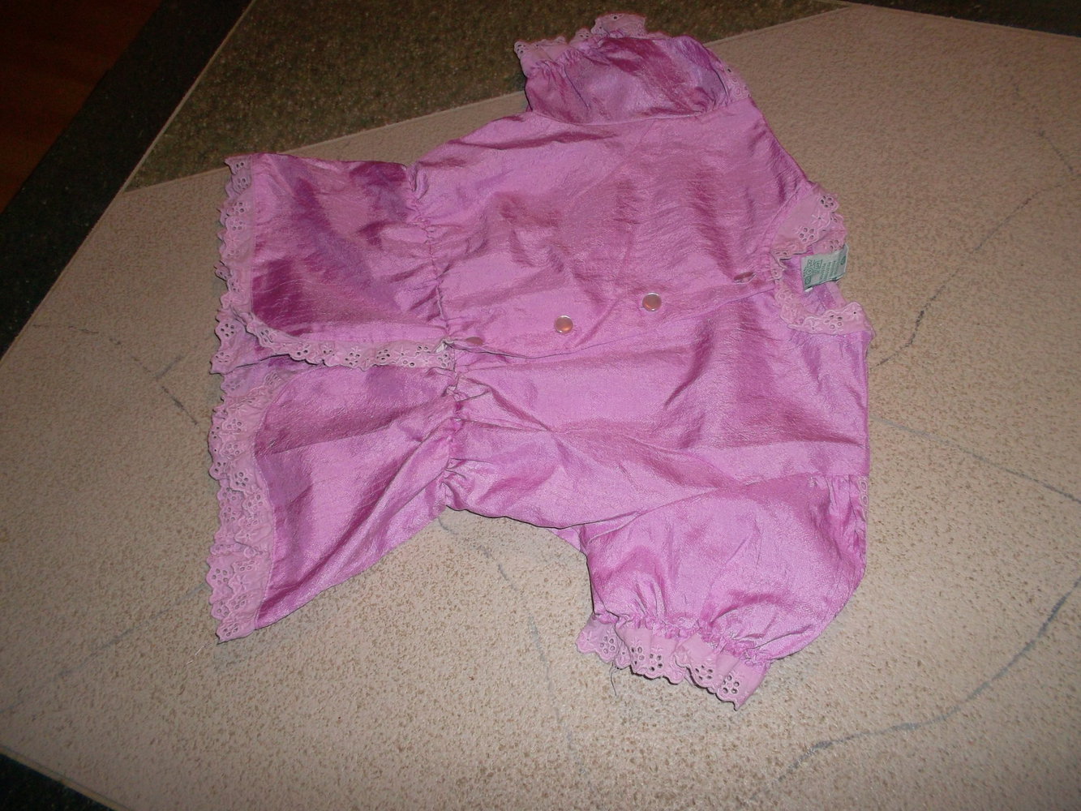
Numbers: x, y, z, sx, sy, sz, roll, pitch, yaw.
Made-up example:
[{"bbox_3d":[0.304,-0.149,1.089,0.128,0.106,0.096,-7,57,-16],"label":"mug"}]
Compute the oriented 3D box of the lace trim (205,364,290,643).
[{"bbox_3d":[-0.173,0.053,0.505,0.048,0.013,0.166,-5,63,4],"label":"lace trim"}]

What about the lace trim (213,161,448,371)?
[{"bbox_3d":[-0.140,-0.099,0.576,0.155,0.018,0.202,-9,62,2],"label":"lace trim"}]

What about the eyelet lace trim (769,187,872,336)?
[{"bbox_3d":[0.164,-0.089,0.530,0.050,0.022,0.110,-5,63,4],"label":"eyelet lace trim"}]

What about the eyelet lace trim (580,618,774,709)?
[{"bbox_3d":[0.065,0.125,0.437,0.092,0.018,0.027,16,66,14],"label":"eyelet lace trim"}]

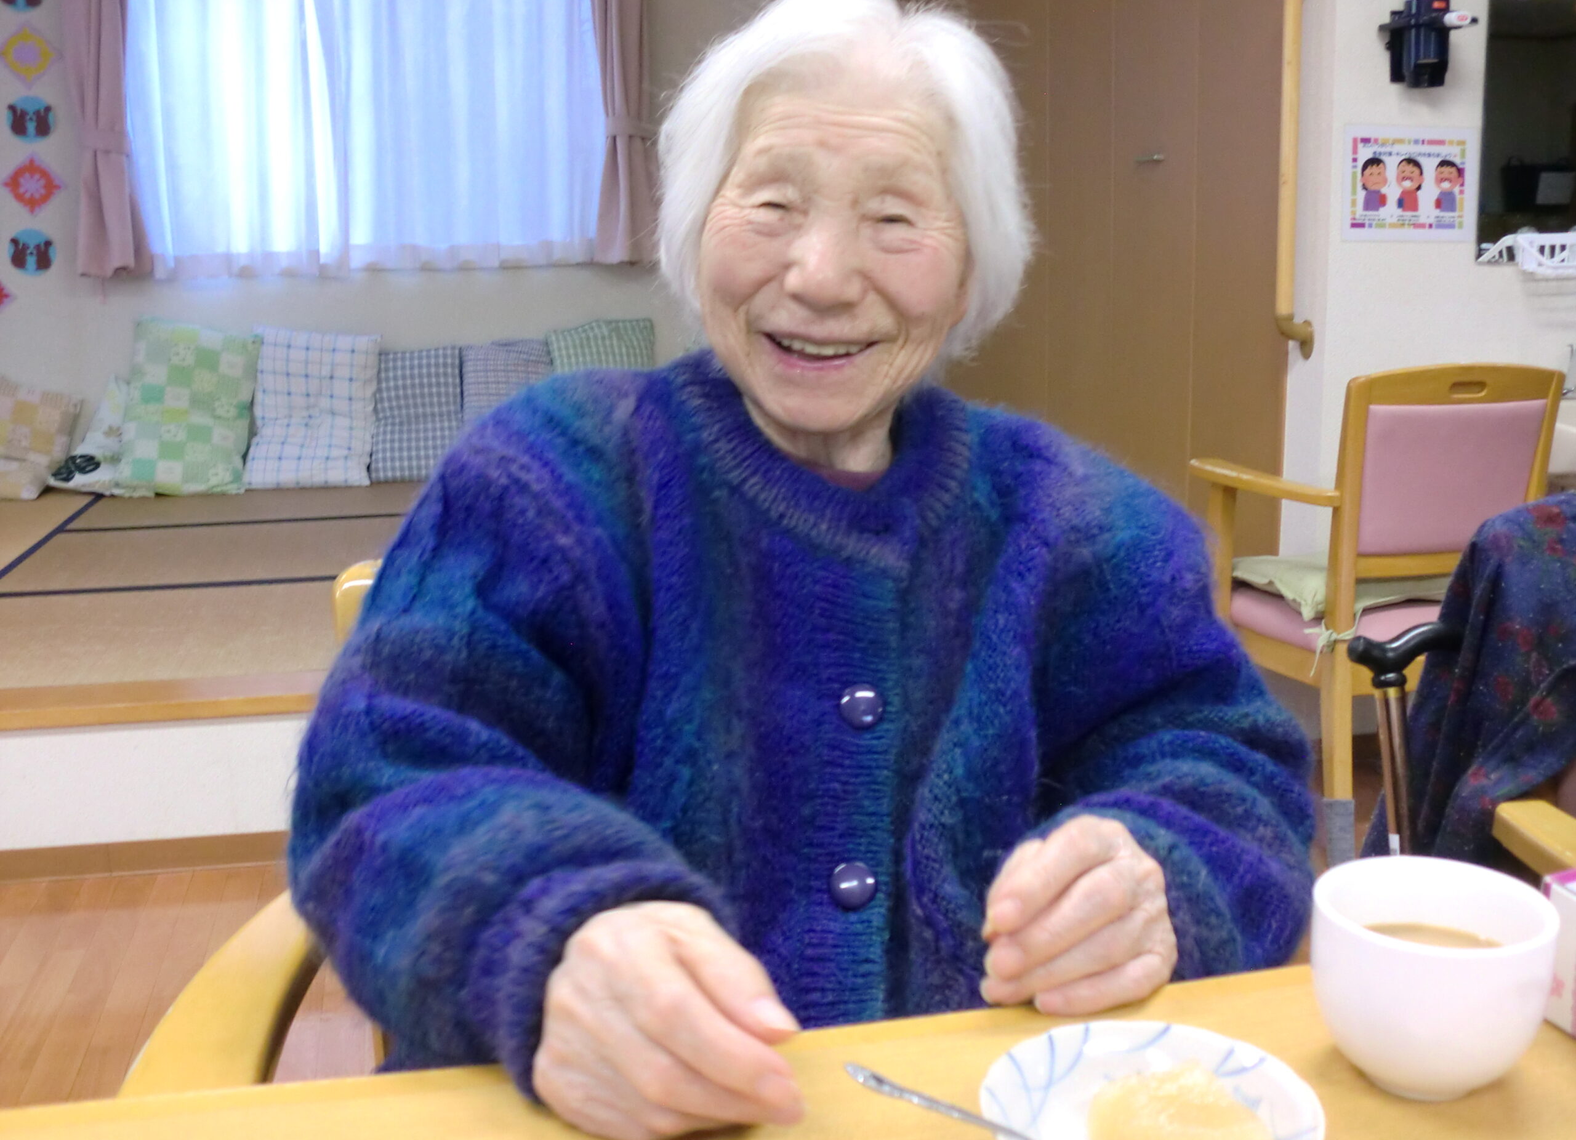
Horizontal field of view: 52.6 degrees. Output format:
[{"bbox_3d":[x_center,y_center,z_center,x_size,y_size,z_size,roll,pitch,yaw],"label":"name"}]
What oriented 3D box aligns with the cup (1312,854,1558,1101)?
[{"bbox_3d":[0.270,0.177,0.675,0.103,0.080,0.103,0,12,0],"label":"cup"}]

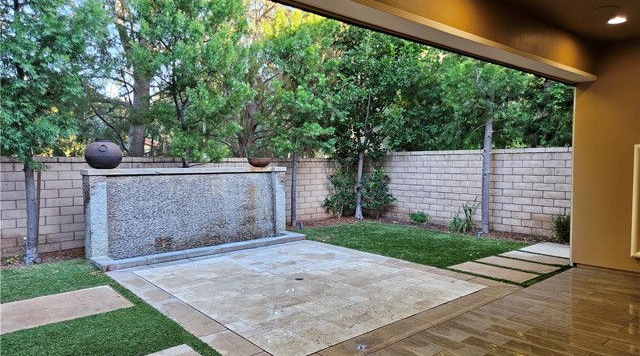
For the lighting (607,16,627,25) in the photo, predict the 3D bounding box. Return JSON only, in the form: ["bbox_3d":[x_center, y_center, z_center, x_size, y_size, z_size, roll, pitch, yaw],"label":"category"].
[{"bbox_3d":[3.368,-1.801,4.821,0.180,0.040,0.180,-2,3,-40],"label":"lighting"}]

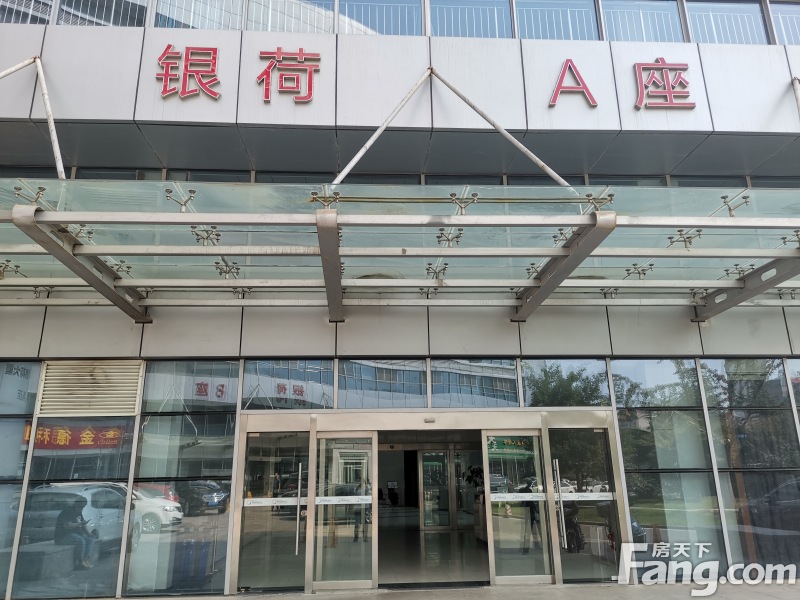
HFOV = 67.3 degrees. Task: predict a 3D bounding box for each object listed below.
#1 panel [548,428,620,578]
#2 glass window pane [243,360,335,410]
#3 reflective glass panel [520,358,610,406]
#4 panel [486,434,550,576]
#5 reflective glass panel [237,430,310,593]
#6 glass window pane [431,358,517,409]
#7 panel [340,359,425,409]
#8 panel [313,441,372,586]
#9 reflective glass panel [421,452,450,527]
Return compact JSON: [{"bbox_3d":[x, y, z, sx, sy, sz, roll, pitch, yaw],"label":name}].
[{"bbox_3d":[2.679,2.937,8.699,0.886,2.112,0.060,0,-17,-4],"label":"panel"},{"bbox_3d":[-1.743,1.335,9.406,1.425,0.760,0.060,0,-18,-3],"label":"glass window pane"},{"bbox_3d":[2.538,1.264,9.166,1.333,0.738,0.040,0,-17,-3],"label":"reflective glass panel"},{"bbox_3d":[1.723,3.000,8.781,0.933,2.113,0.060,0,-17,-4],"label":"panel"},{"bbox_3d":[-1.772,2.976,8.508,0.910,2.157,0.060,0,-17,-4],"label":"reflective glass panel"},{"bbox_3d":[1.184,1.341,9.570,1.392,0.754,0.060,0,-18,-3],"label":"glass window pane"},{"bbox_3d":[-0.254,1.278,9.126,1.356,0.746,0.060,0,-17,-4],"label":"panel"},{"bbox_3d":[-0.768,2.944,8.513,0.904,2.103,0.070,0,-17,-4],"label":"panel"},{"bbox_3d":[1.013,5.295,16.757,0.917,2.140,0.060,0,-17,-4],"label":"reflective glass panel"}]

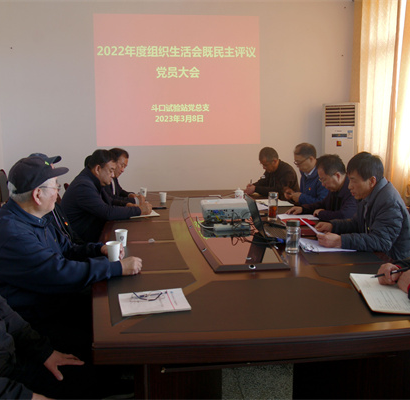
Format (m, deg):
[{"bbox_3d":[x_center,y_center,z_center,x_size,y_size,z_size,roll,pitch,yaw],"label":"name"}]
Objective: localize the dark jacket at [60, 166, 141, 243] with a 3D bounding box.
[{"bbox_3d":[-0.859,0.057,3.425,0.640,0.640,0.540,-1,6,0],"label":"dark jacket"}]

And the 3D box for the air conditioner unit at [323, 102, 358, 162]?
[{"bbox_3d":[1.994,-0.449,6.140,0.490,1.830,0.300,1,6,15],"label":"air conditioner unit"}]

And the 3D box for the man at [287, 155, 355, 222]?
[{"bbox_3d":[1.004,0.282,3.150,0.780,1.220,0.550,-2,6,-9],"label":"man"}]

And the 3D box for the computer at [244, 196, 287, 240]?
[{"bbox_3d":[0.431,0.089,2.646,0.280,0.235,0.360,-1,6,0],"label":"computer"}]

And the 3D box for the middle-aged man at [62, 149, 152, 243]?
[{"bbox_3d":[-0.807,0.241,3.445,0.770,1.280,0.550,-1,6,0],"label":"middle-aged man"}]

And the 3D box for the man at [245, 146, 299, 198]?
[{"bbox_3d":[0.742,0.126,4.441,0.760,1.260,0.550,-3,7,-21],"label":"man"}]

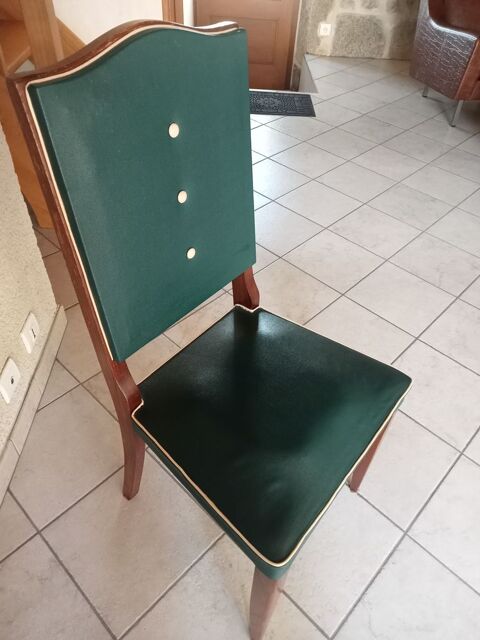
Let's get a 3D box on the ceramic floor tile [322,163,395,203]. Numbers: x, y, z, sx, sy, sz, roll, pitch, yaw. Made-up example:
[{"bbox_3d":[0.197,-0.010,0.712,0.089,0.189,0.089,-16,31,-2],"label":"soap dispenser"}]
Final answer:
[{"bbox_3d":[0.631,-0.745,2.804,0.330,0.010,0.330,35,51,29],"label":"ceramic floor tile"}]

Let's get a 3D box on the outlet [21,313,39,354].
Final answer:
[{"bbox_3d":[-0.595,0.035,1.473,0.013,0.087,0.087,3,43,-2],"label":"outlet"}]

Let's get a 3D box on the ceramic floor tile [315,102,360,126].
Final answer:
[{"bbox_3d":[0.608,-1.391,3.497,0.330,0.010,0.330,35,51,29],"label":"ceramic floor tile"}]

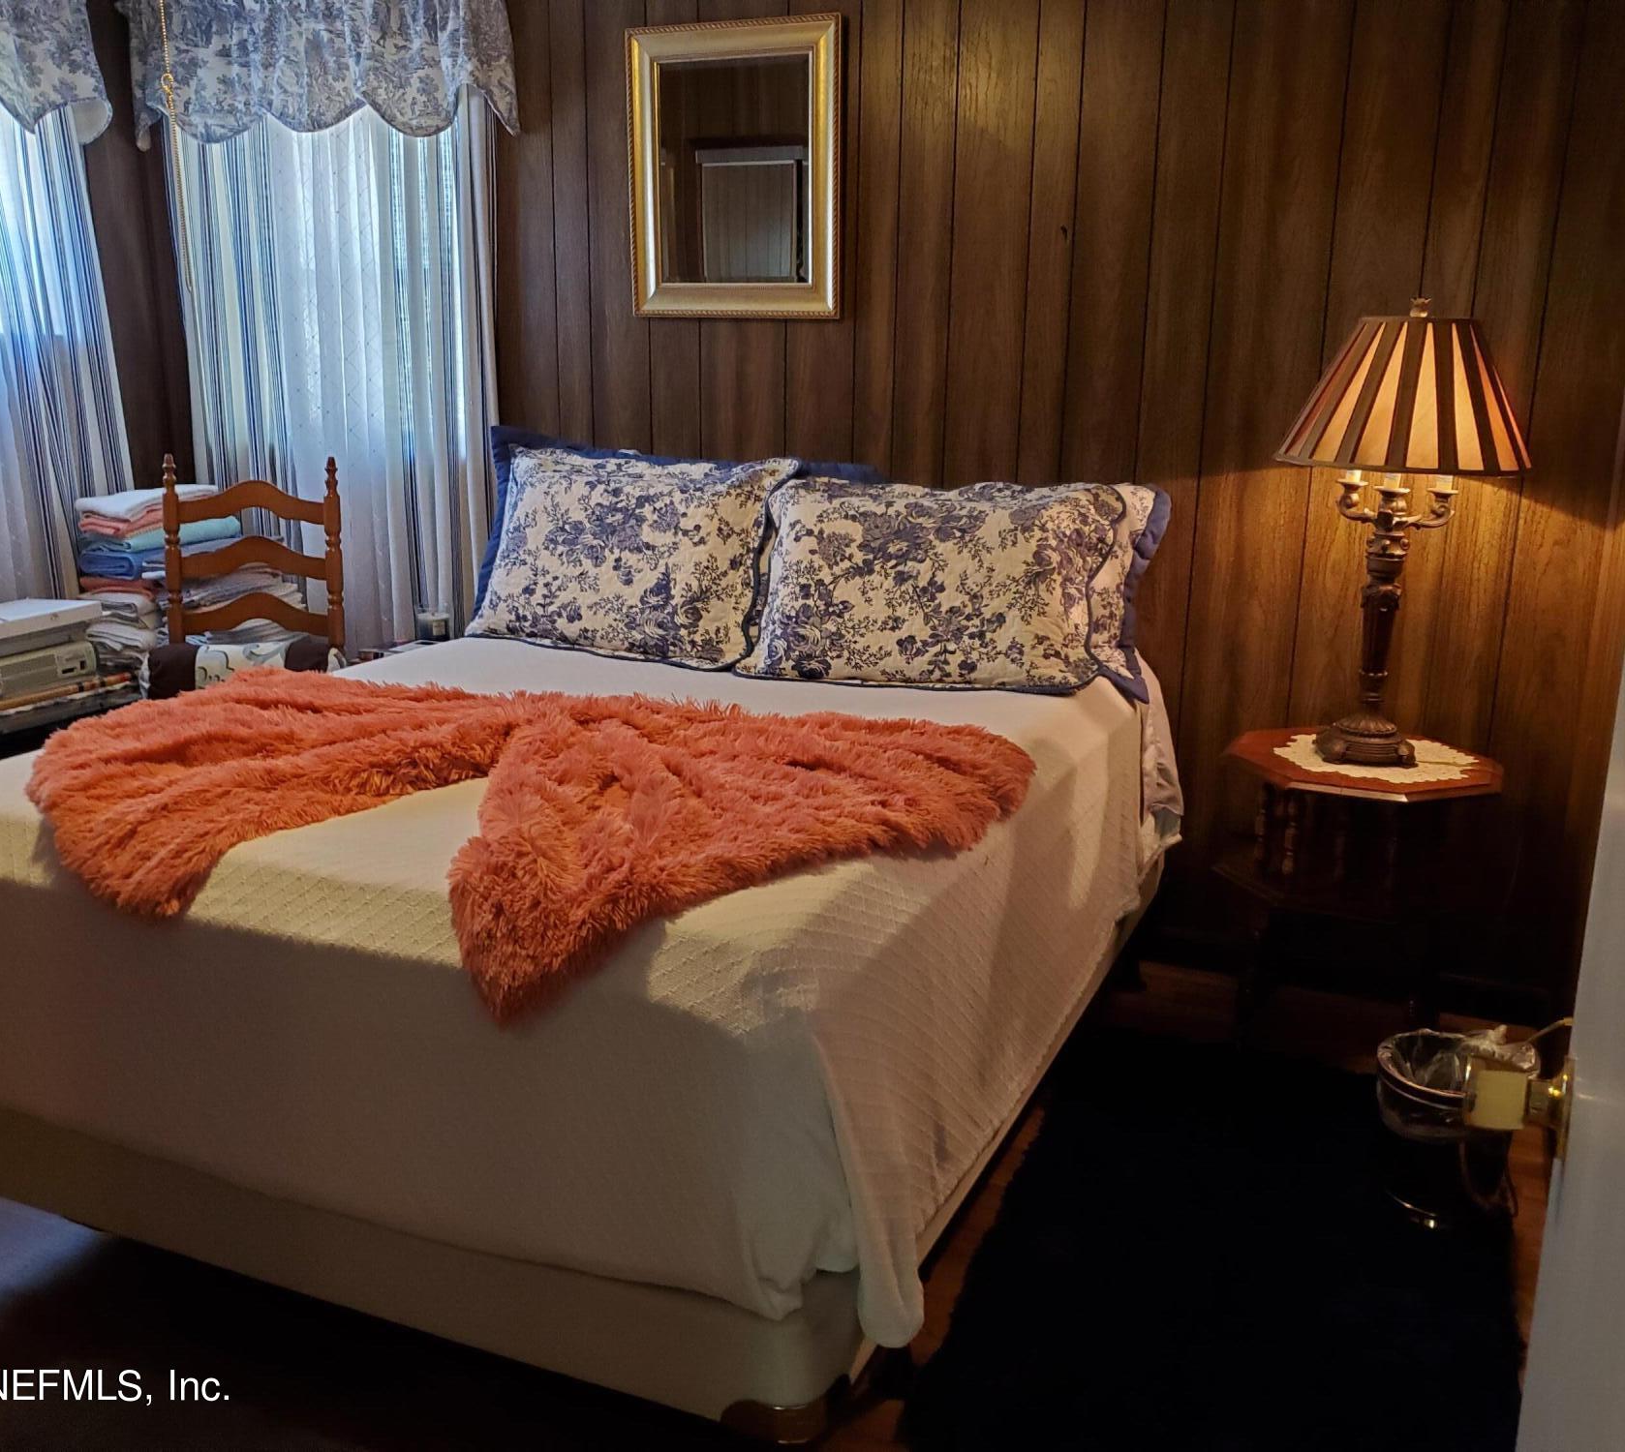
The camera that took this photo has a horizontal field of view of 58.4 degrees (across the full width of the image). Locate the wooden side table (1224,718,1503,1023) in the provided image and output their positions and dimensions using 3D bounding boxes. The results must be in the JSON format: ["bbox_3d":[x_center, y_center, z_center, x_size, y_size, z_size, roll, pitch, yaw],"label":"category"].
[{"bbox_3d":[1.083,0.373,2.958,0.530,0.610,0.530,6,14,23],"label":"wooden side table"}]

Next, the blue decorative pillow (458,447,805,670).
[{"bbox_3d":[-0.434,-0.402,3.315,0.740,0.490,0.170,8,-17,28],"label":"blue decorative pillow"}]

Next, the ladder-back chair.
[{"bbox_3d":[-1.292,-0.027,3.318,0.460,1.145,0.470,0,13,-6],"label":"ladder-back chair"}]

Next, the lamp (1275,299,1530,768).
[{"bbox_3d":[1.114,-0.361,2.807,0.455,0.887,0.455,6,14,23],"label":"lamp"}]

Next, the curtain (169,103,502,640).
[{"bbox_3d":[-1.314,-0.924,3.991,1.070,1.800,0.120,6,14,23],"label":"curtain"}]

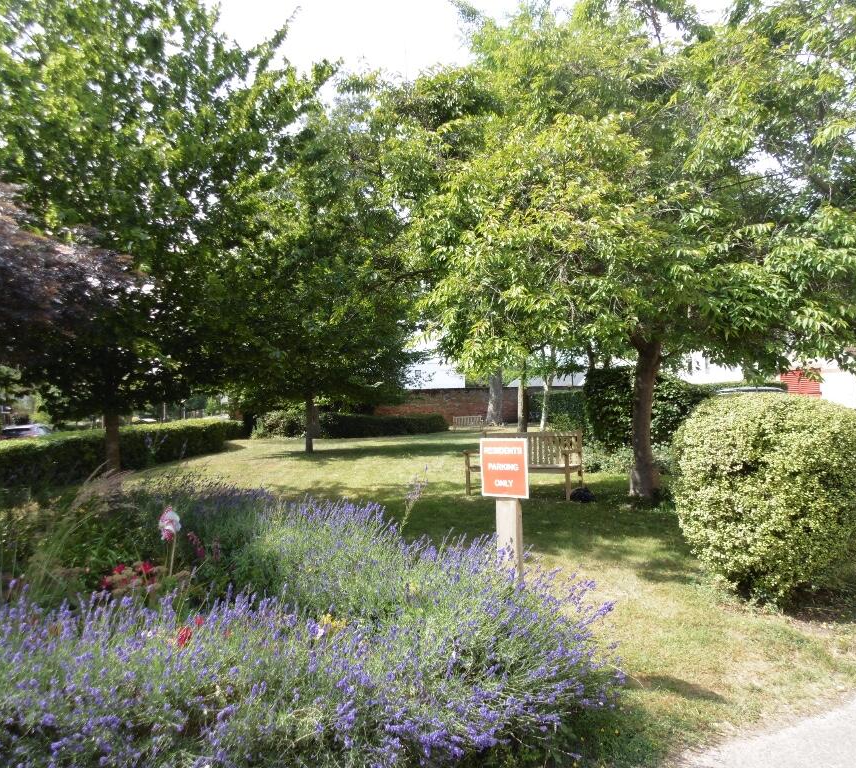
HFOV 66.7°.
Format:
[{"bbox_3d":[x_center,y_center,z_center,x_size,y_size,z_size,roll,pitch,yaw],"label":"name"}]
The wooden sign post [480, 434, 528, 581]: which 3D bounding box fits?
[{"bbox_3d":[0.473,0.921,3.820,0.285,1.170,0.140,-3,-2,26],"label":"wooden sign post"}]

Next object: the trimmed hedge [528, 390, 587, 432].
[{"bbox_3d":[6.766,1.292,34.000,2.950,1.900,1.800,-2,-2,6],"label":"trimmed hedge"}]

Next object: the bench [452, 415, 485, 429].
[{"bbox_3d":[2.116,1.974,34.000,1.500,0.880,0.600,-2,-2,-12],"label":"bench"}]

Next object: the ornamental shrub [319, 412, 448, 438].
[{"bbox_3d":[-2.251,2.018,32.200,6.600,1.000,1.400,-1,-2,-23],"label":"ornamental shrub"}]

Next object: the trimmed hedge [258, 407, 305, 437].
[{"bbox_3d":[-7.203,1.995,32.000,2.500,1.400,1.700,-2,-2,-18],"label":"trimmed hedge"}]

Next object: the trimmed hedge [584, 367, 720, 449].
[{"bbox_3d":[5.128,0.656,14.800,3.000,2.060,2.000,-2,-2,12],"label":"trimmed hedge"}]

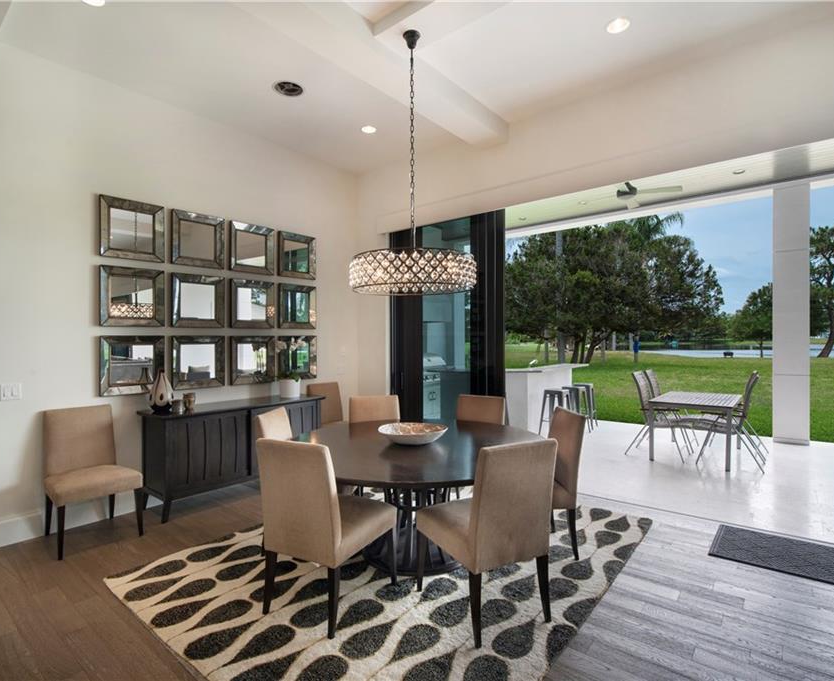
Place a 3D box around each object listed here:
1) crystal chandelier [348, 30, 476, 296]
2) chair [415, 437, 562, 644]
[{"bbox_3d":[-0.030,-1.260,3.214,0.900,1.815,0.900,0,0,0],"label":"crystal chandelier"},{"bbox_3d":[0.359,0.992,2.523,0.520,0.960,0.610,-1,0,-28],"label":"chair"}]

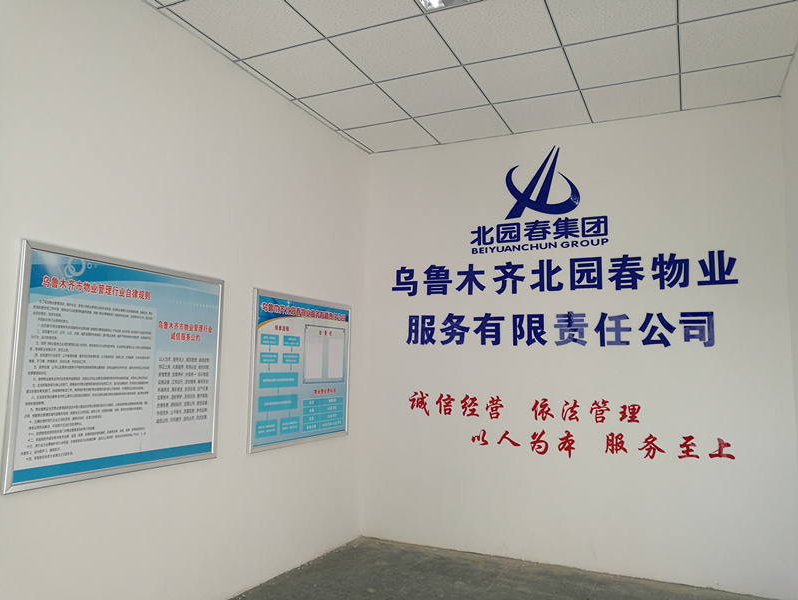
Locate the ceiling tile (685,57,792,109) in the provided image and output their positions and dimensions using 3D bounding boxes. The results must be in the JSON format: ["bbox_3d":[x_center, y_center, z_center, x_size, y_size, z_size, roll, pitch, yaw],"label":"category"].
[{"bbox_3d":[2.123,-1.370,3.973,0.593,0.020,0.585,-2,-7,25],"label":"ceiling tile"}]

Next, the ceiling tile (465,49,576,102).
[{"bbox_3d":[0.788,-1.401,3.943,0.600,0.020,0.600,-2,-7,25],"label":"ceiling tile"}]

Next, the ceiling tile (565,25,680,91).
[{"bbox_3d":[1.332,-1.418,3.691,0.600,0.020,0.600,-2,-7,25],"label":"ceiling tile"}]

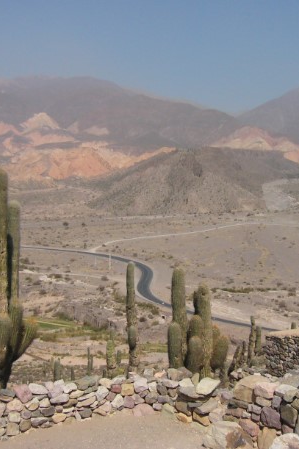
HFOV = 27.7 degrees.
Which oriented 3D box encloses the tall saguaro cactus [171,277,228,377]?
[{"bbox_3d":[1.156,2.393,14.000,1.320,2.400,1.100,0,6,0],"label":"tall saguaro cactus"}]

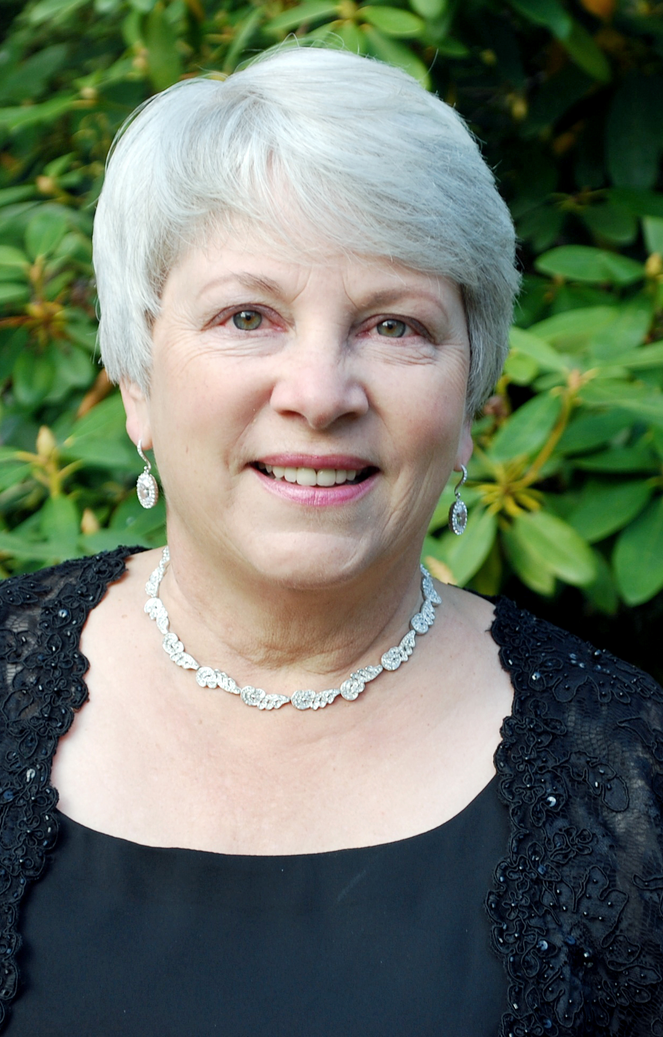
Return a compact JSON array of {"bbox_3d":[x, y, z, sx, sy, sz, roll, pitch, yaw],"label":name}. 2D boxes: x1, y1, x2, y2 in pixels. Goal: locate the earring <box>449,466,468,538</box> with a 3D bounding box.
[{"bbox_3d":[0.057,-0.008,1.435,0.008,0.032,0.010,1,0,44],"label":"earring"}]

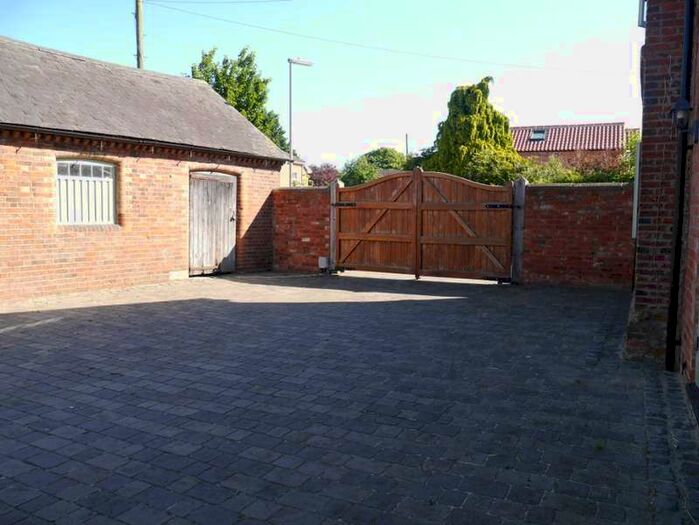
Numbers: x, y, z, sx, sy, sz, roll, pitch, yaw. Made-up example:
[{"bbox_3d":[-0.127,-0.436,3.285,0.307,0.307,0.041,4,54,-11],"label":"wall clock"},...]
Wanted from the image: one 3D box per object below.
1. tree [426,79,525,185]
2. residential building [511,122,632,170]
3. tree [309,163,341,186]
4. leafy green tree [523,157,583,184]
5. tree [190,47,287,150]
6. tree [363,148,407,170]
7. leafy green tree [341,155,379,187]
[{"bbox_3d":[4.615,-3.683,21.761,4.200,6.629,4.000,1,5,12],"label":"tree"},{"bbox_3d":[11.103,-4.143,30.167,6.000,6.161,4.400,2,5,21],"label":"residential building"},{"bbox_3d":[-1.817,-4.870,42.740,2.900,5.310,2.900,0,5,-2],"label":"tree"},{"bbox_3d":[7.220,-2.016,20.399,2.500,3.569,2.300,2,5,19],"label":"leafy green tree"},{"bbox_3d":[-5.078,-5.439,26.632,5.000,9.191,5.000,-1,5,-11],"label":"tree"},{"bbox_3d":[2.996,-6.087,47.651,4.000,6.936,4.000,1,5,4],"label":"tree"},{"bbox_3d":[0.547,-3.593,31.808,2.500,4.676,2.500,0,5,1],"label":"leafy green tree"}]

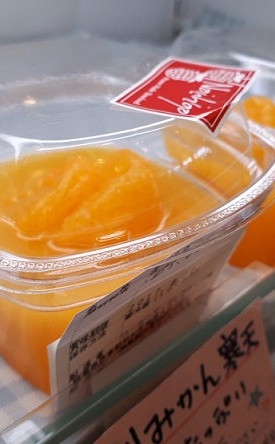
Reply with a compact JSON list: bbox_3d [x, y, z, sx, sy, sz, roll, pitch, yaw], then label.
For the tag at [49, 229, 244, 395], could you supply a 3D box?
[{"bbox_3d":[0.004,0.024,0.135,0.068,0.040,0.006,-24,50,-36],"label":"tag"}]

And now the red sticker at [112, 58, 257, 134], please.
[{"bbox_3d":[0.014,-0.037,0.125,0.029,0.004,0.029,20,46,27],"label":"red sticker"}]

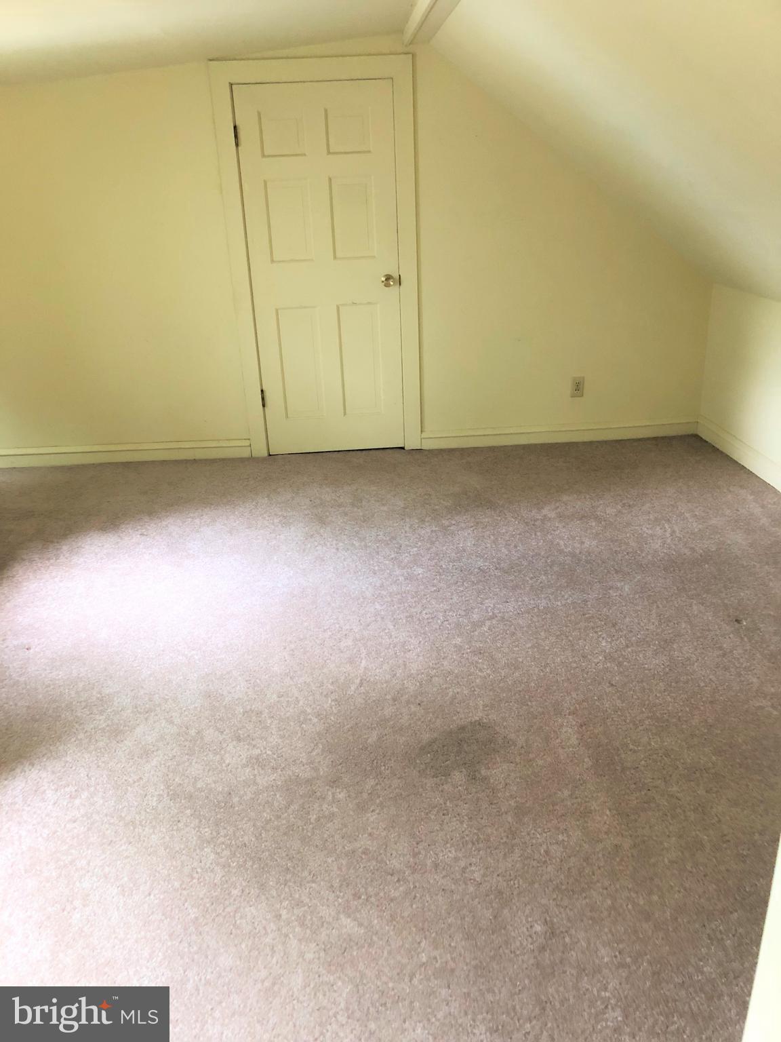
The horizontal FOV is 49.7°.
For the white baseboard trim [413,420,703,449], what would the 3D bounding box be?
[{"bbox_3d":[0.967,-0.501,4.809,1.598,0.098,0.020,-4,23,-3],"label":"white baseboard trim"}]

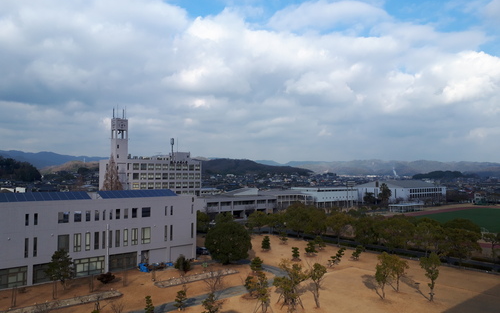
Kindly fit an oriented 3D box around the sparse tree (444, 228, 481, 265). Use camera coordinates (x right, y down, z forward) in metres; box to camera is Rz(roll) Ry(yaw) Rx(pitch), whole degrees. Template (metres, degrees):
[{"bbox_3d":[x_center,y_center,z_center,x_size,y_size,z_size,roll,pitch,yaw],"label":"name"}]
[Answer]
[{"bbox_3d":[41.810,17.440,76.890,7.480,6.440,7.480,0,-3,0],"label":"sparse tree"}]

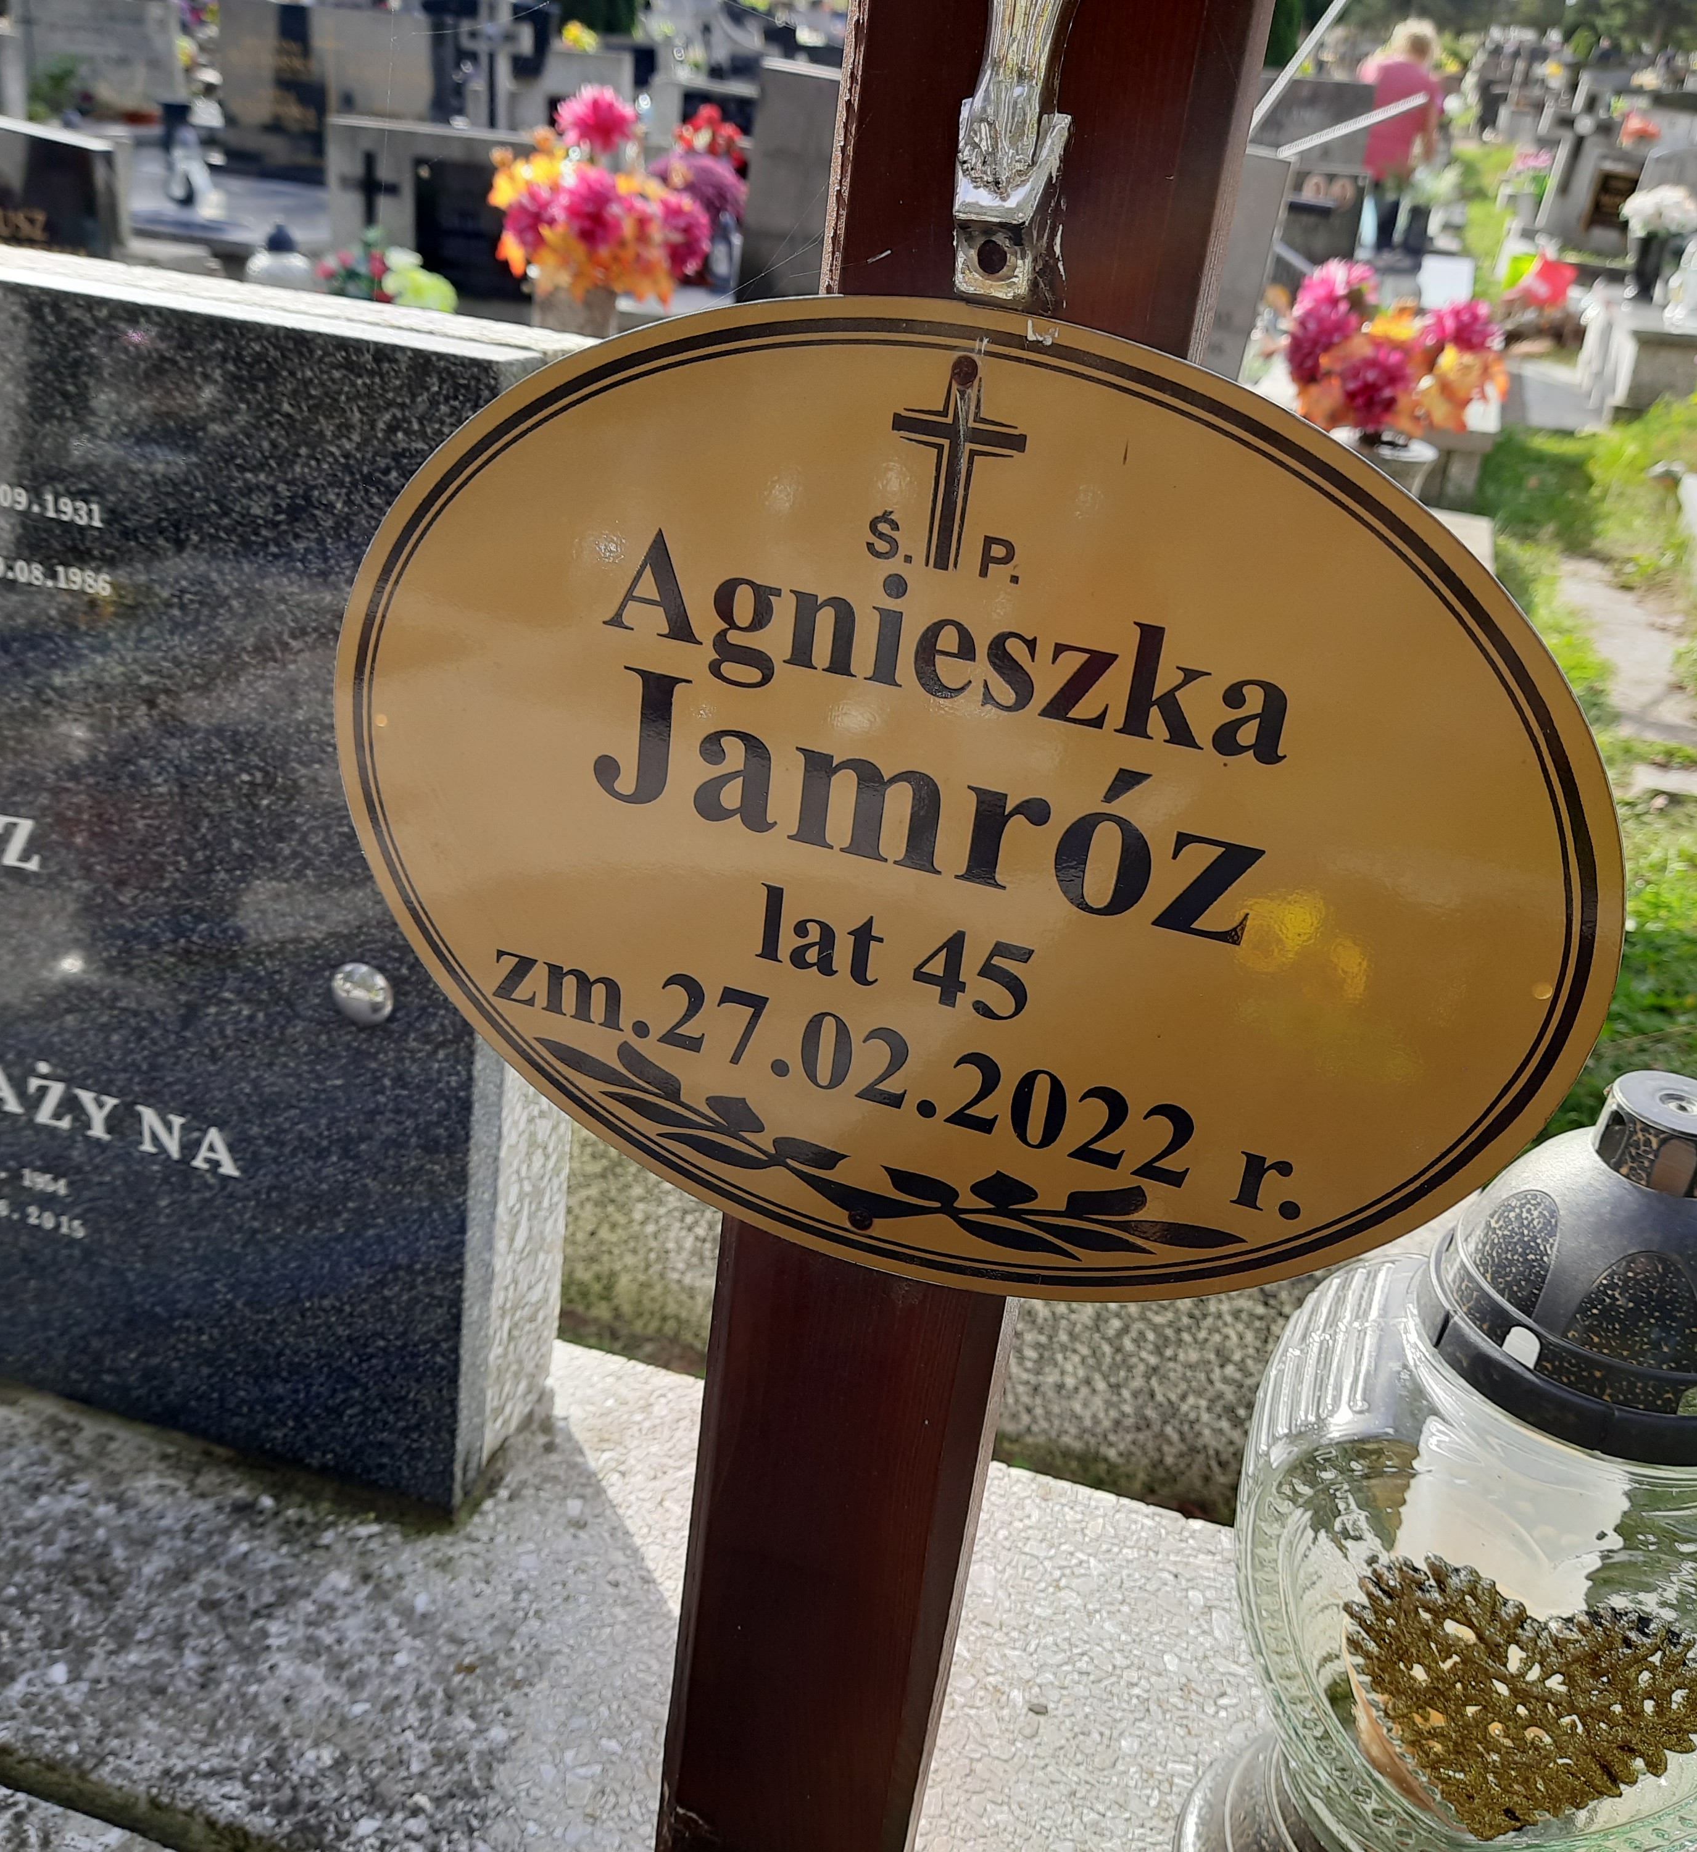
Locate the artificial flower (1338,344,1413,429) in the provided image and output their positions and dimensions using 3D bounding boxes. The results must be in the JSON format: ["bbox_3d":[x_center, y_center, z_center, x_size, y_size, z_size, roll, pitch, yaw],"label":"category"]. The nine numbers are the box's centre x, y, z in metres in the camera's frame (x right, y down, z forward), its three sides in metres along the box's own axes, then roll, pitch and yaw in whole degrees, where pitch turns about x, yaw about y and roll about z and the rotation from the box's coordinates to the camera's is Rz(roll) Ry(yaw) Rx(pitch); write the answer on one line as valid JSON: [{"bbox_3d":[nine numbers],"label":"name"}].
[{"bbox_3d":[0.786,-0.806,2.660,0.115,0.130,0.095,13,28,12],"label":"artificial flower"}]

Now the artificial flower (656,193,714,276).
[{"bbox_3d":[-0.254,-1.078,2.780,0.110,0.125,0.100,-20,38,-41],"label":"artificial flower"}]

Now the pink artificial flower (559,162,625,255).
[{"bbox_3d":[-0.396,-1.105,2.750,0.115,0.135,0.095,2,28,-9],"label":"pink artificial flower"}]

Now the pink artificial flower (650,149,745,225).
[{"bbox_3d":[-0.253,-1.243,3.000,0.155,0.130,0.140,3,28,-6],"label":"pink artificial flower"}]

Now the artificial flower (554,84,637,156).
[{"bbox_3d":[-0.400,-1.275,2.820,0.128,0.110,0.105,2,28,-9],"label":"artificial flower"}]

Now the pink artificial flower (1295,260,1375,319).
[{"bbox_3d":[0.755,-0.987,2.760,0.120,0.105,0.105,17,29,20],"label":"pink artificial flower"}]

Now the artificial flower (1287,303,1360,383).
[{"bbox_3d":[0.720,-0.881,2.700,0.100,0.122,0.112,-20,38,-41],"label":"artificial flower"}]

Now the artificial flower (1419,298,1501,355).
[{"bbox_3d":[0.934,-0.912,2.720,0.120,0.095,0.110,5,28,-4],"label":"artificial flower"}]

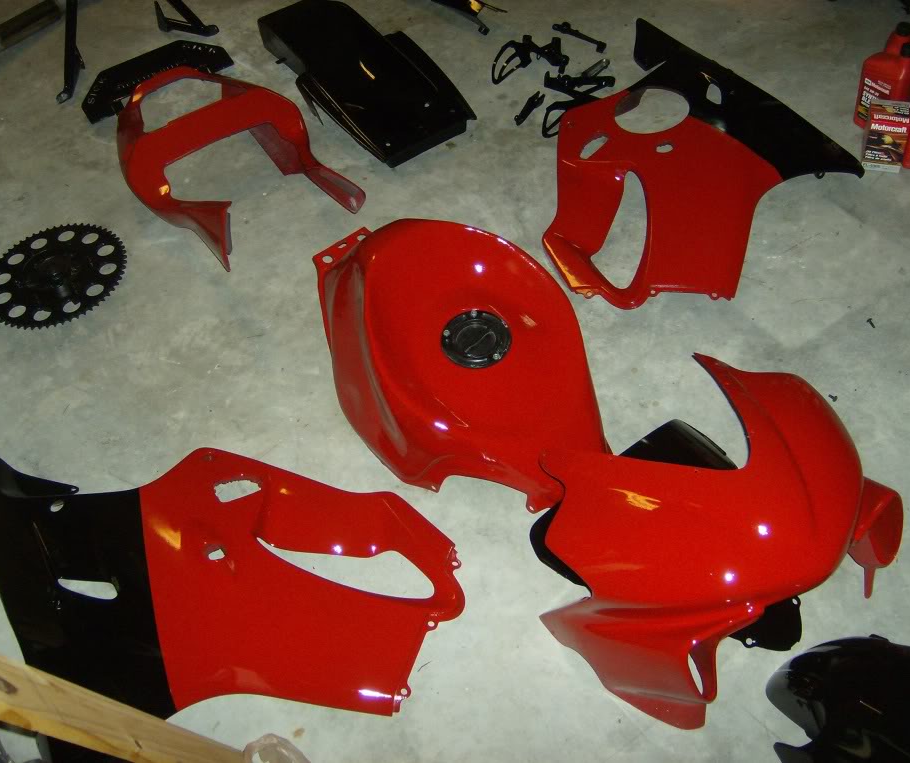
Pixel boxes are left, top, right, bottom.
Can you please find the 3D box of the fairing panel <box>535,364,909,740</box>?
[{"bbox_3d":[0.387,0.198,1.626,0.560,0.280,0.450,-34,54,-19],"label":"fairing panel"}]

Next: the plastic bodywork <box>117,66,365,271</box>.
[{"bbox_3d":[-0.517,-0.516,2.391,0.410,0.210,0.600,-27,52,-13],"label":"plastic bodywork"}]

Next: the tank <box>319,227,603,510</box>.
[{"bbox_3d":[-0.043,-0.097,1.938,0.420,0.270,0.740,-27,52,-13],"label":"tank"}]

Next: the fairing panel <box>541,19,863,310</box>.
[{"bbox_3d":[0.420,-0.490,2.274,0.700,0.140,0.810,-32,53,-17],"label":"fairing panel"}]

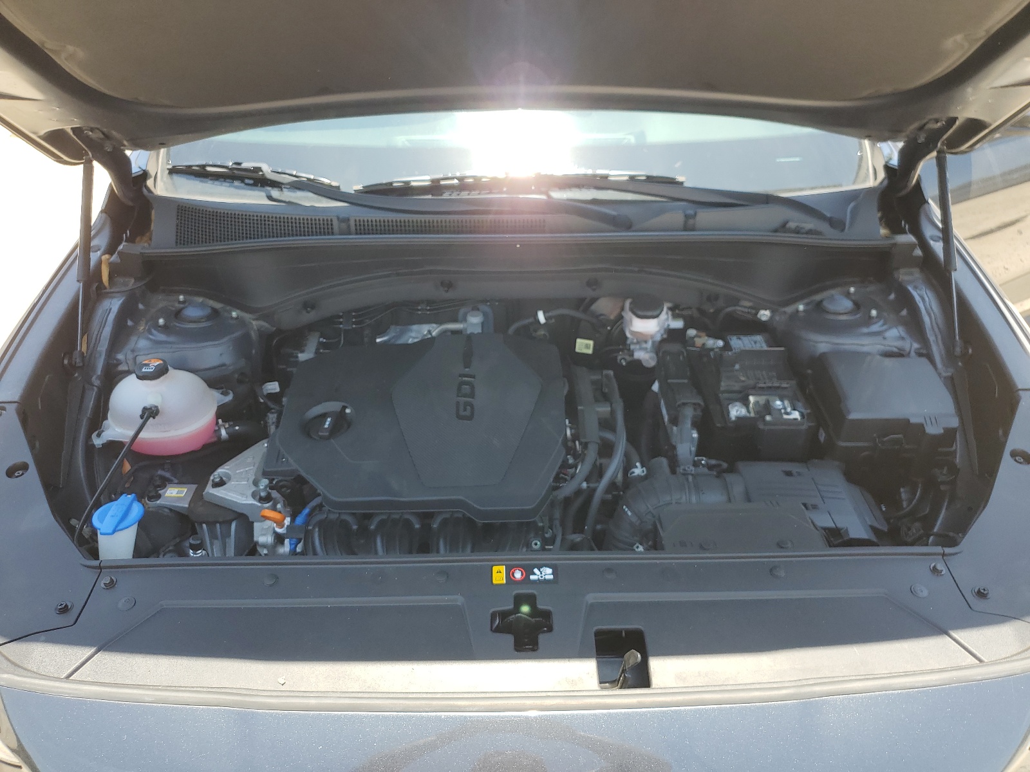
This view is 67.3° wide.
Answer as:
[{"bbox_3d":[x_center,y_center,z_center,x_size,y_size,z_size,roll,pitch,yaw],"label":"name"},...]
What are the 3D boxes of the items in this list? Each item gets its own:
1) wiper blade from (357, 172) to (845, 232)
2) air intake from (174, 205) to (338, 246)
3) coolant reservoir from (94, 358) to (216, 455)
[{"bbox_3d":[0.163,-0.376,1.528,0.935,0.068,0.105,3,32,6],"label":"wiper blade"},{"bbox_3d":[-0.491,-0.299,1.476,0.315,0.040,0.110,1,32,3],"label":"air intake"},{"bbox_3d":[-0.536,0.039,1.165,0.172,0.145,0.145,-1,32,0],"label":"coolant reservoir"}]

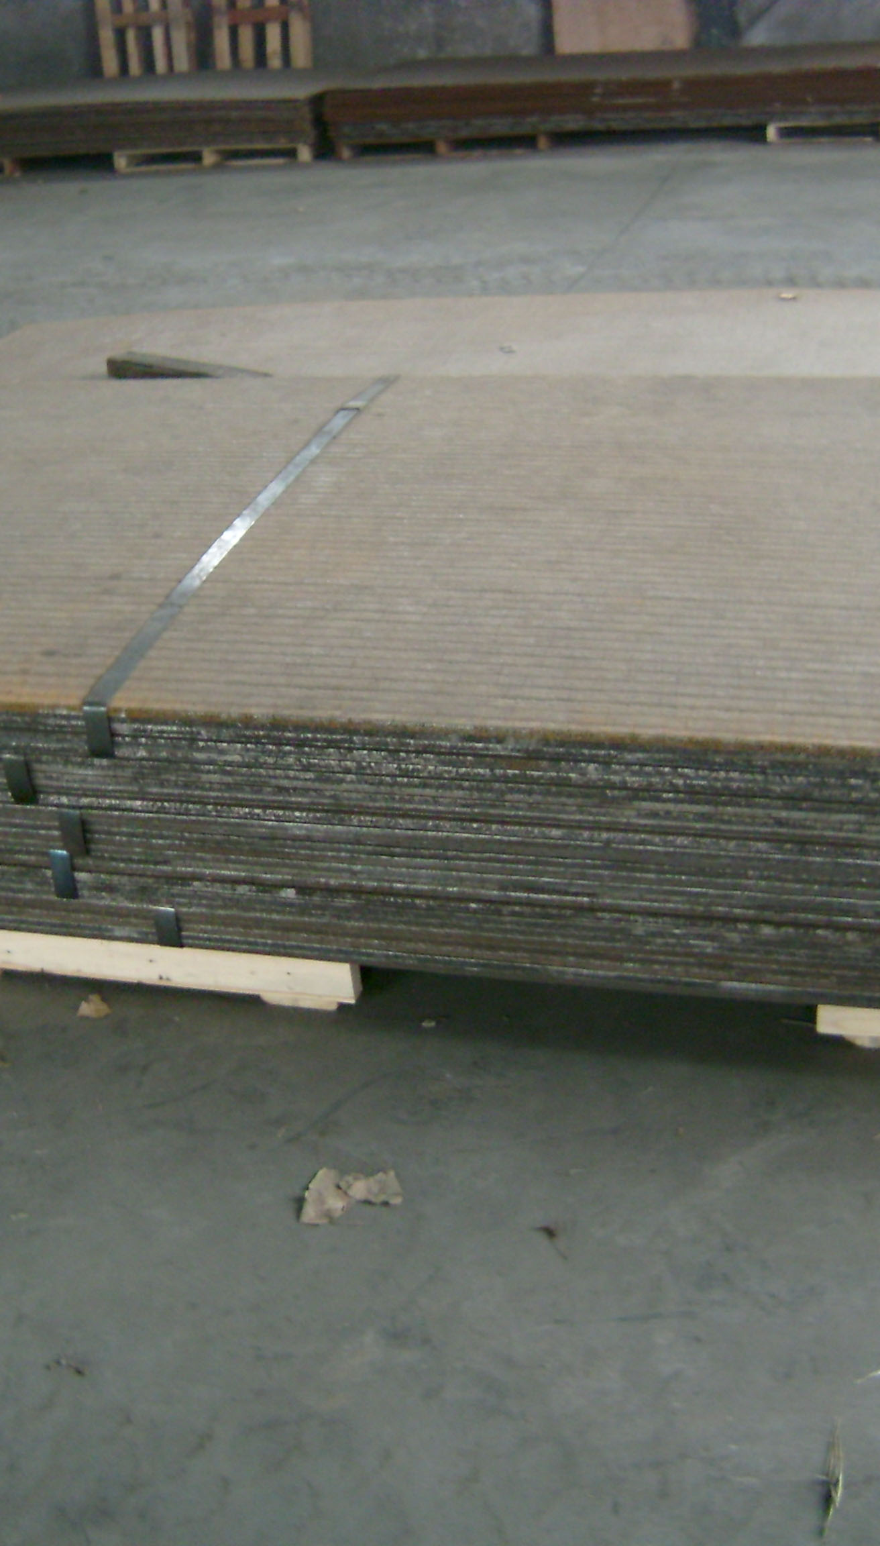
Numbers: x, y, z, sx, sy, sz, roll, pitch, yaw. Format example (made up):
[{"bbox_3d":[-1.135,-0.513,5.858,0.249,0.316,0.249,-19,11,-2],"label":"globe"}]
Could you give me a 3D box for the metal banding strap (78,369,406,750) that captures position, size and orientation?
[{"bbox_3d":[-0.280,-0.409,2.790,0.033,0.080,1.445,3,30,14],"label":"metal banding strap"}]

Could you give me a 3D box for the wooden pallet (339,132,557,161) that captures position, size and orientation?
[{"bbox_3d":[0.127,-3.319,8.568,1.055,0.097,1.050,2,30,12],"label":"wooden pallet"}]

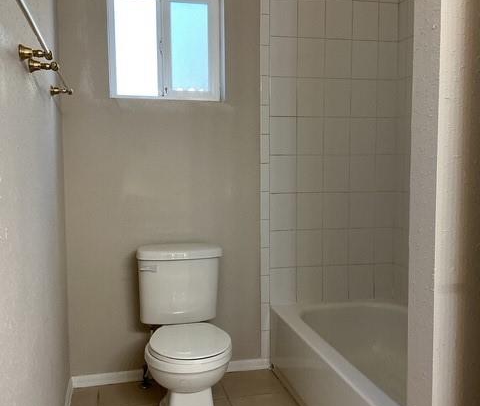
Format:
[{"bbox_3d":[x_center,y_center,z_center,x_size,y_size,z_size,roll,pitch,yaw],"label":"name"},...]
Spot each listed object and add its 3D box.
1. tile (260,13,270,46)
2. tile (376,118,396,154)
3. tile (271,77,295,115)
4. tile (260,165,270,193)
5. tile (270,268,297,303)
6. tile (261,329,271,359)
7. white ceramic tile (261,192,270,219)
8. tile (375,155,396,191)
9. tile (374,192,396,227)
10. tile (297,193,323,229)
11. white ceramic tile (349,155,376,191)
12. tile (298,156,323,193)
[{"bbox_3d":[0.130,-0.892,2.776,0.049,0.152,0.010,-2,6,-13],"label":"tile"},{"bbox_3d":[0.813,-0.373,2.991,0.117,0.203,0.010,-2,6,-13],"label":"tile"},{"bbox_3d":[0.226,-0.558,2.806,0.150,0.201,0.010,-2,6,-13],"label":"tile"},{"bbox_3d":[0.134,-0.135,2.845,0.046,0.150,0.010,-2,6,-14],"label":"tile"},{"bbox_3d":[0.235,0.449,2.923,0.151,0.195,0.009,-1,5,-13],"label":"tile"},{"bbox_3d":[0.137,0.778,2.955,0.050,0.157,0.010,-2,6,-13],"label":"tile"},{"bbox_3d":[0.137,0.013,2.899,0.055,0.152,0.010,-1,5,-12],"label":"white ceramic tile"},{"bbox_3d":[0.820,-0.167,3.029,0.120,0.203,0.010,-1,5,-12],"label":"tile"},{"bbox_3d":[0.820,0.036,3.047,0.120,0.203,0.010,-1,5,-12],"label":"tile"},{"bbox_3d":[0.380,0.043,2.934,0.152,0.203,0.010,-2,6,-13],"label":"tile"},{"bbox_3d":[0.682,-0.165,2.982,0.151,0.203,0.010,-2,6,-13],"label":"white ceramic tile"},{"bbox_3d":[0.380,-0.158,2.902,0.151,0.202,0.009,-1,5,-13],"label":"tile"}]

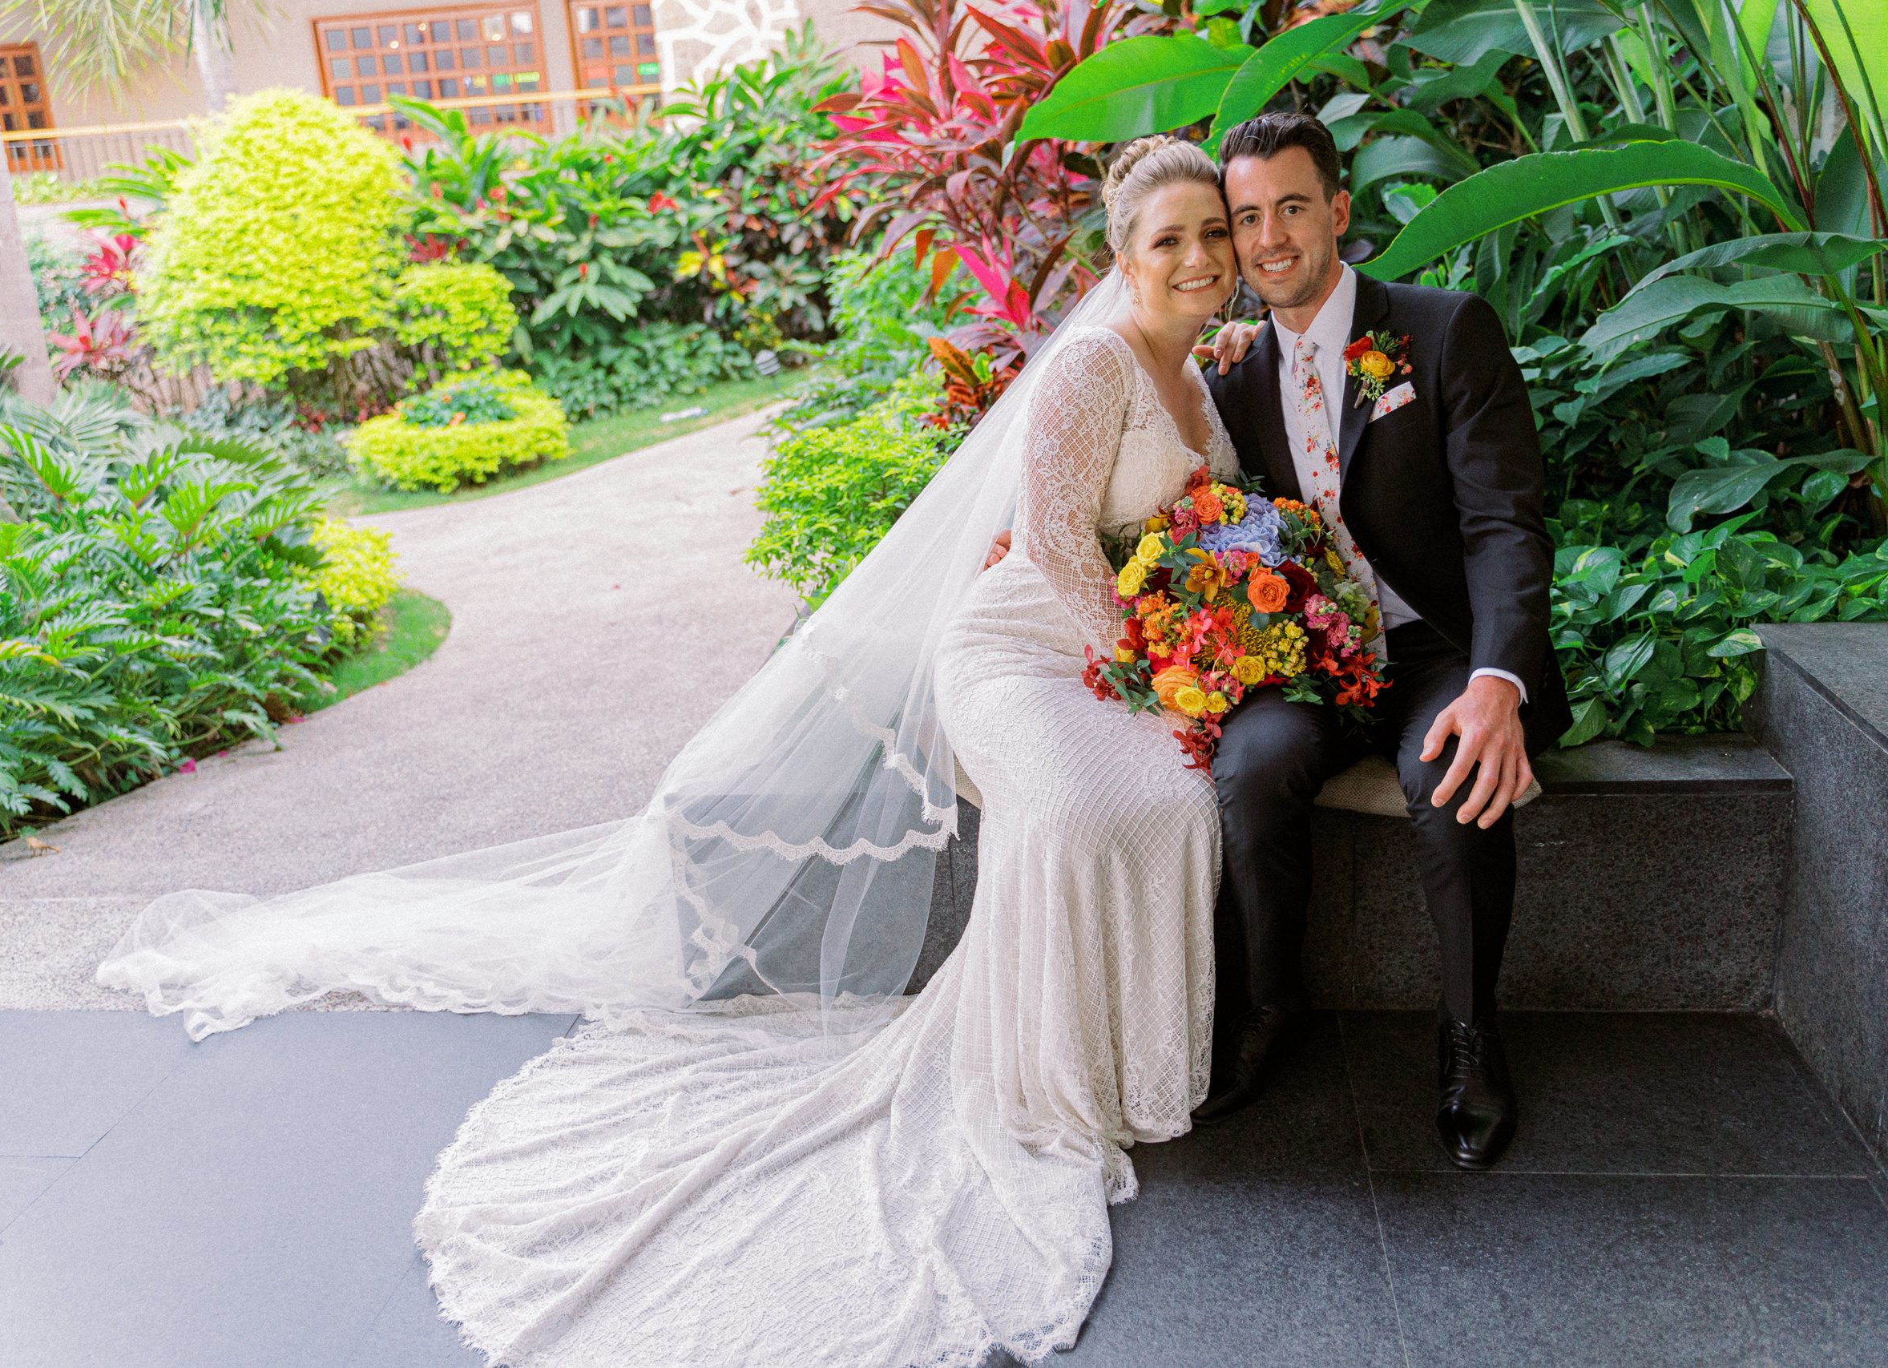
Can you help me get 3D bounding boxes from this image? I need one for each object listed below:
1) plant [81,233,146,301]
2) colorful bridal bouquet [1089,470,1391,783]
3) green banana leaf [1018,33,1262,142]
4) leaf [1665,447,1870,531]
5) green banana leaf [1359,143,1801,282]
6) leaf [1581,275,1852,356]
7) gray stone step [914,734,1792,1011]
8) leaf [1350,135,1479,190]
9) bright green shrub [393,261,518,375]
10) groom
[{"bbox_3d":[-4.848,-2.432,9.300,0.350,0.390,0.340,-1,18,8],"label":"plant"},{"bbox_3d":[0.377,-0.082,2.070,0.360,0.360,0.280,-1,17,8],"label":"colorful bridal bouquet"},{"bbox_3d":[0.366,-1.039,2.794,0.460,0.200,0.220,-1,17,8],"label":"green banana leaf"},{"bbox_3d":[1.389,-0.328,2.688,0.360,0.150,0.170,2,18,18],"label":"leaf"},{"bbox_3d":[1.009,-0.744,2.534,0.700,0.210,0.220,3,19,23],"label":"green banana leaf"},{"bbox_3d":[1.318,-0.629,2.720,0.460,0.130,0.240,-1,18,8],"label":"leaf"},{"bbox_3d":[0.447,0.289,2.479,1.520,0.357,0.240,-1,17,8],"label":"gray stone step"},{"bbox_3d":[0.870,-0.964,2.950,0.250,0.100,0.180,-1,18,8],"label":"leaf"},{"bbox_3d":[-2.862,-2.108,9.356,0.700,0.720,0.680,-1,17,8],"label":"bright green shrub"},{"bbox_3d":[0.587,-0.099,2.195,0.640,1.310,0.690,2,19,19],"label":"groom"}]

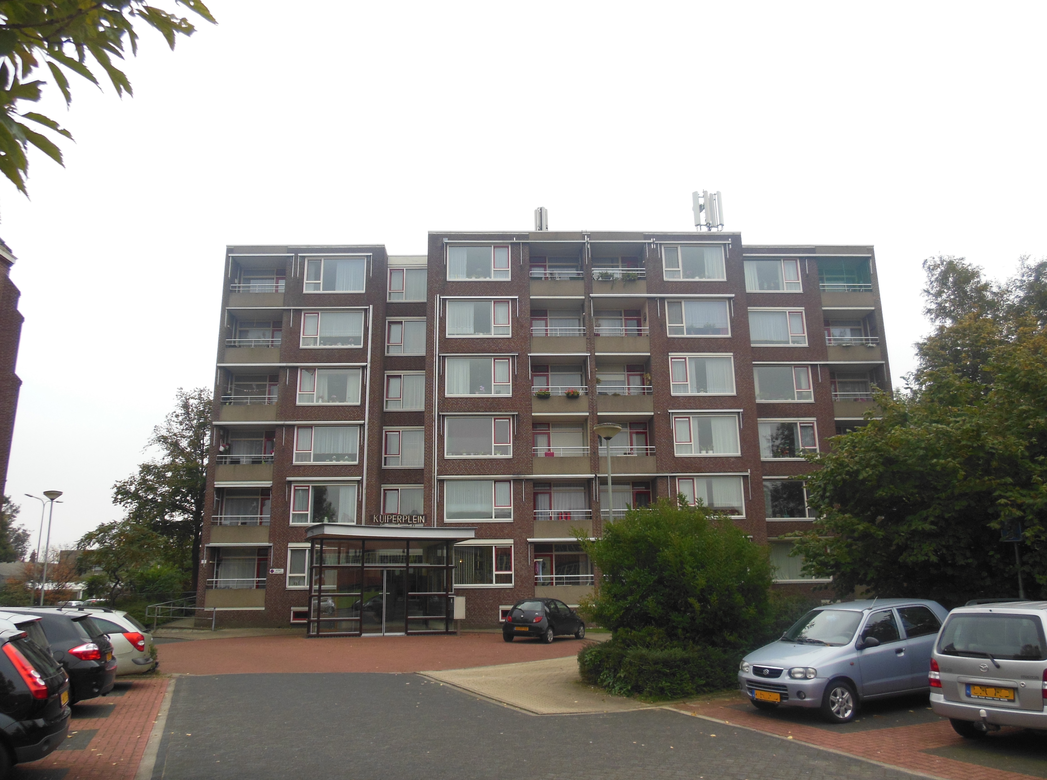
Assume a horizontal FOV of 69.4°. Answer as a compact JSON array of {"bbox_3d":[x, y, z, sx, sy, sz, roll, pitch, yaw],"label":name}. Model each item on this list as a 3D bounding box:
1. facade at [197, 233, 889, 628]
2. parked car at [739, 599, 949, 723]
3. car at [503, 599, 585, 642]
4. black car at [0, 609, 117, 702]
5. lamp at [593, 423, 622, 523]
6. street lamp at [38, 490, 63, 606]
[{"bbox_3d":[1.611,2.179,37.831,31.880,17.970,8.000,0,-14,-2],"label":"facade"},{"bbox_3d":[4.738,3.898,11.159,3.500,1.460,1.500,7,-16,-30],"label":"parked car"},{"bbox_3d":[0.753,7.720,25.495,1.640,1.390,3.620,-8,-16,27],"label":"car"},{"bbox_3d":[-8.508,4.133,11.359,4.200,1.500,1.760,4,-15,-20],"label":"black car"},{"bbox_3d":[1.872,3.229,15.883,0.600,5.200,0.600,0,-14,-2],"label":"lamp"},{"bbox_3d":[-17.320,6.301,27.289,0.600,5.250,0.600,0,-14,-2],"label":"street lamp"}]

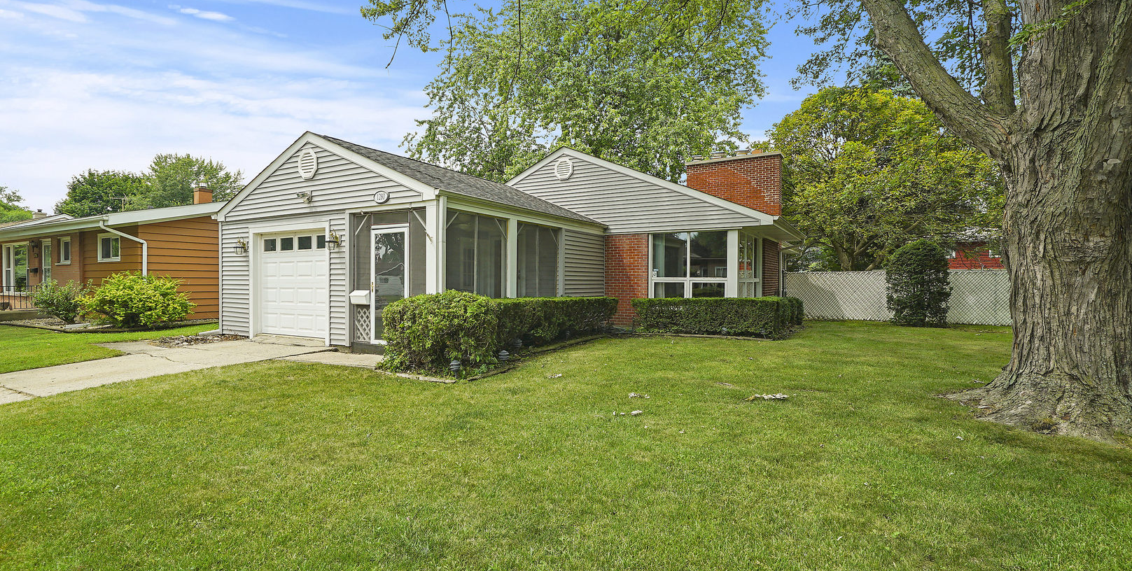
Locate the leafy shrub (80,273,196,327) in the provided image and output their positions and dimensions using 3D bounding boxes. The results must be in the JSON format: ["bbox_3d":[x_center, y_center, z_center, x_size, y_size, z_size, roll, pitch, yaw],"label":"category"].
[{"bbox_3d":[-10.473,0.359,12.350,2.100,1.360,1.850,0,1,-40],"label":"leafy shrub"}]

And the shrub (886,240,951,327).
[{"bbox_3d":[9.702,-0.065,13.900,1.580,2.360,1.500,1,1,35],"label":"shrub"}]

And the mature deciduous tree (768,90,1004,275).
[{"bbox_3d":[12.096,-3.151,19.200,7.800,8.500,7.400,1,1,32],"label":"mature deciduous tree"}]

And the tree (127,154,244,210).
[{"bbox_3d":[-29.172,-4.726,39.000,7.400,11.000,7.000,0,1,-37],"label":"tree"}]

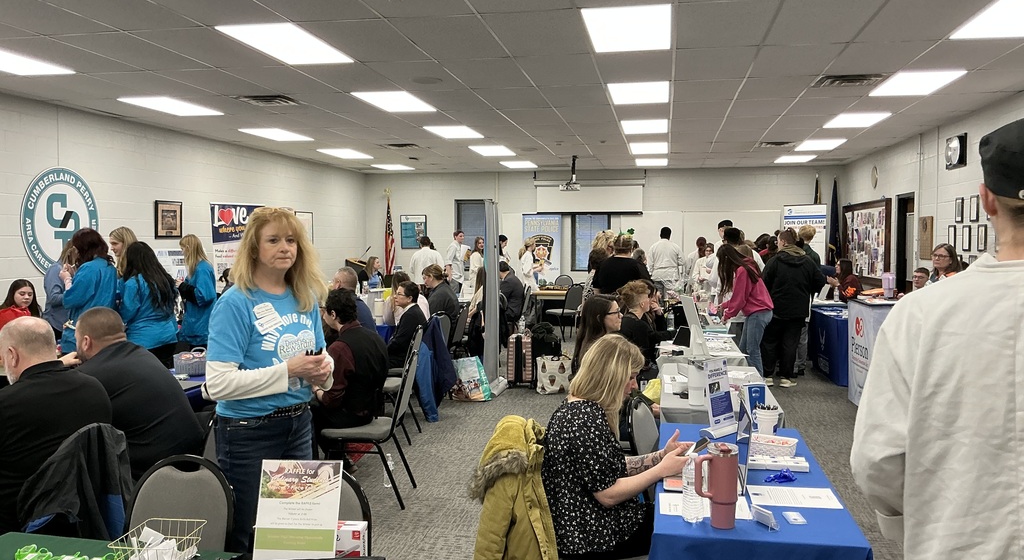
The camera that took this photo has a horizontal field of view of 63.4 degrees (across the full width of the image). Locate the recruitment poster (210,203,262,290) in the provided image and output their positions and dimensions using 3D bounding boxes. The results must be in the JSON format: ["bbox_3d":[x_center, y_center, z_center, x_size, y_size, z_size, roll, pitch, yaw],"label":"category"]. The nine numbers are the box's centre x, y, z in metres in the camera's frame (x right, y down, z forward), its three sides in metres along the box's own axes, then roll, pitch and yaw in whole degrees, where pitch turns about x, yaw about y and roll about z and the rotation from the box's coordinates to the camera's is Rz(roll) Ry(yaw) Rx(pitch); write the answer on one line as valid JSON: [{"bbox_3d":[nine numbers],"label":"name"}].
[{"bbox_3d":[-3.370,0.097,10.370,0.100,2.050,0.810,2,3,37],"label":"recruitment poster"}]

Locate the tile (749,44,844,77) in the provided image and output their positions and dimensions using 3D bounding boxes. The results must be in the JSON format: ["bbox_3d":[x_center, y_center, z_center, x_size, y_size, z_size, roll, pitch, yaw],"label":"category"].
[{"bbox_3d":[2.211,-1.724,6.514,0.605,0.025,1.210,1,3,11],"label":"tile"}]

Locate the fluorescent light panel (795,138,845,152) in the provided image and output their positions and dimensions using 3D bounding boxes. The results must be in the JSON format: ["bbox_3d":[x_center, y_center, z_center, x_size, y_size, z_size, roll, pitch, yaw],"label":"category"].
[{"bbox_3d":[4.546,-2.008,12.254,0.600,0.060,1.200,1,3,11],"label":"fluorescent light panel"}]

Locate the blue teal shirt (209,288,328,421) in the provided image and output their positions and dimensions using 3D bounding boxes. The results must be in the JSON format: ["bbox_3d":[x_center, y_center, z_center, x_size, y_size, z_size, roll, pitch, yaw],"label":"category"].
[{"bbox_3d":[-0.895,0.264,3.020,0.290,0.510,0.460,3,4,43],"label":"blue teal shirt"}]

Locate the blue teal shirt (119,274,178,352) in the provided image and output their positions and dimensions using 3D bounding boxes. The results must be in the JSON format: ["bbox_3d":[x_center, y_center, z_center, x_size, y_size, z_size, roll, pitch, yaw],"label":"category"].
[{"bbox_3d":[-2.670,0.217,6.100,0.410,0.570,0.300,-2,3,-37],"label":"blue teal shirt"}]

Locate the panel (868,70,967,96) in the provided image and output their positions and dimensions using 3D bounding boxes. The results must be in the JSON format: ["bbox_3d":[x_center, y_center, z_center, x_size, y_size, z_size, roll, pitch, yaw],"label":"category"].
[{"bbox_3d":[3.626,-1.761,7.479,0.590,0.060,1.190,1,3,11],"label":"panel"}]

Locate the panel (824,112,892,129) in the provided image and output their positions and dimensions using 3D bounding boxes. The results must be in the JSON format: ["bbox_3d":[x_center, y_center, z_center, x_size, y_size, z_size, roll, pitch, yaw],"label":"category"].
[{"bbox_3d":[4.105,-1.906,9.883,0.570,0.050,1.160,1,3,11],"label":"panel"}]

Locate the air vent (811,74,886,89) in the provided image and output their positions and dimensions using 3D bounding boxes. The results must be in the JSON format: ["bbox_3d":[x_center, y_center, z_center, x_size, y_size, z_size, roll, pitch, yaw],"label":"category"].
[{"bbox_3d":[2.974,-1.753,7.308,0.590,0.050,0.590,1,3,11],"label":"air vent"}]

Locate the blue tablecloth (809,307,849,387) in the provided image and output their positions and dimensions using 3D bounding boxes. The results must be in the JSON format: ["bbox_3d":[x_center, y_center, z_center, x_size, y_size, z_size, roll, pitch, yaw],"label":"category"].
[{"bbox_3d":[4.000,0.783,9.649,0.650,0.740,1.500,1,3,11],"label":"blue tablecloth"}]

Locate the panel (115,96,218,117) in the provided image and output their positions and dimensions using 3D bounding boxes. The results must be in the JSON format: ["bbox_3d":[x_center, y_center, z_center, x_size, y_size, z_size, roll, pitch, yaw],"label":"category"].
[{"bbox_3d":[-3.613,-1.870,8.889,0.570,0.050,1.160,1,3,11],"label":"panel"}]

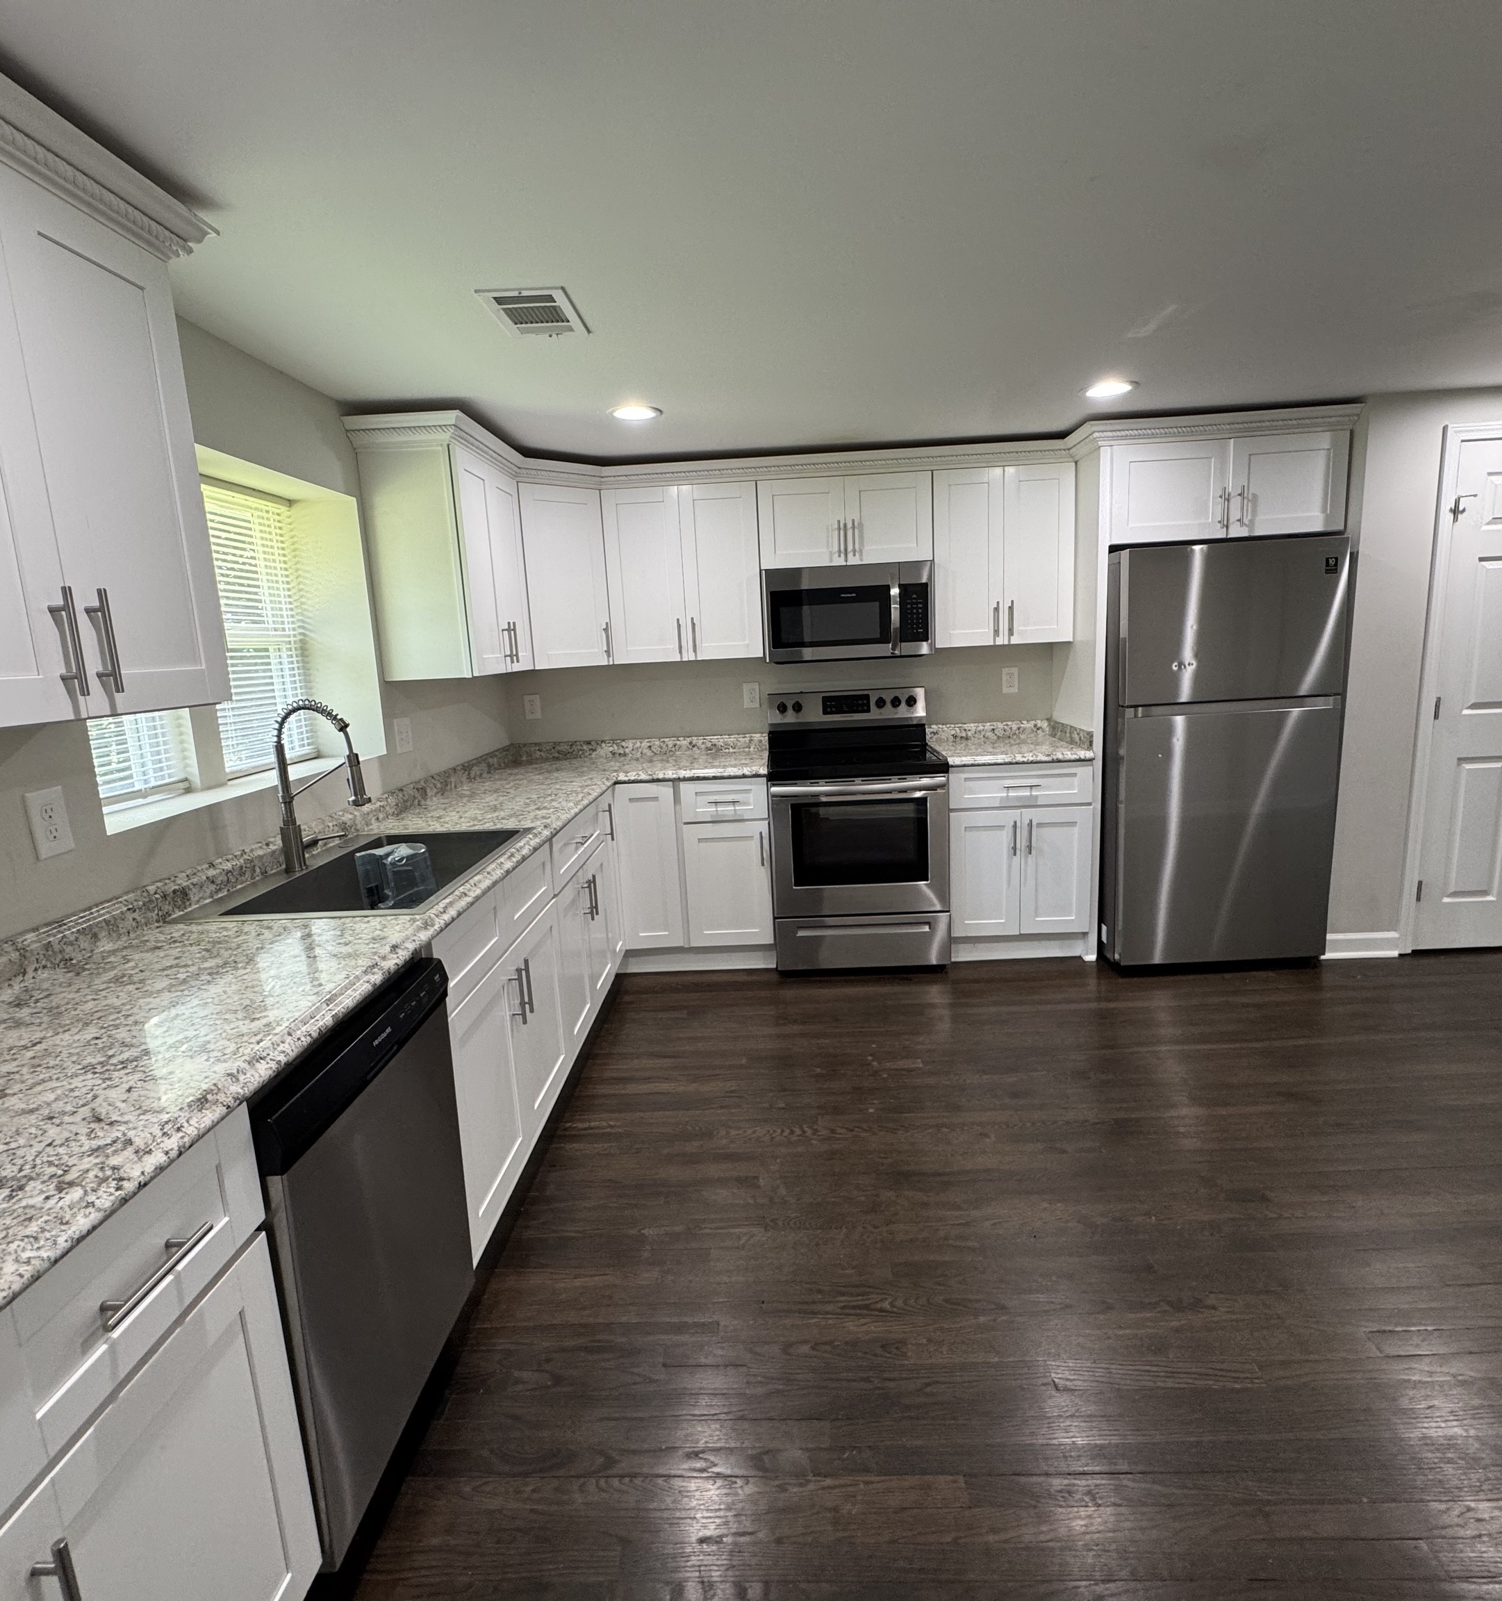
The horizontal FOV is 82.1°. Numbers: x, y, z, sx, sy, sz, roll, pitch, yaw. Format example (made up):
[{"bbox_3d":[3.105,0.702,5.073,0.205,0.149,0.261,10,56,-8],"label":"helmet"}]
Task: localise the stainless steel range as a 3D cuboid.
[{"bbox_3d":[0.480,0.120,3.963,0.757,1.195,0.690,-2,10,3],"label":"stainless steel range"}]

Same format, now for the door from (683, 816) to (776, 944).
[{"bbox_3d":[-0.095,0.365,3.772,0.369,0.561,0.020,-3,11,2],"label":"door"}]

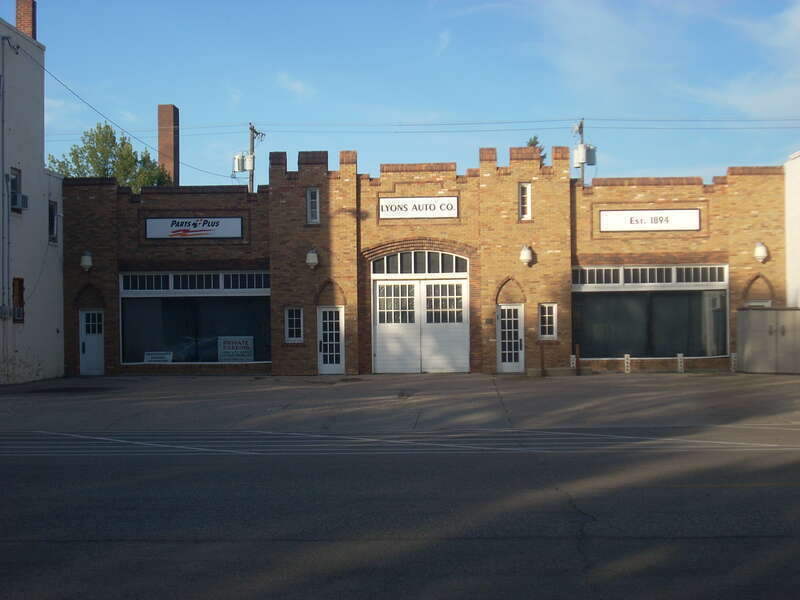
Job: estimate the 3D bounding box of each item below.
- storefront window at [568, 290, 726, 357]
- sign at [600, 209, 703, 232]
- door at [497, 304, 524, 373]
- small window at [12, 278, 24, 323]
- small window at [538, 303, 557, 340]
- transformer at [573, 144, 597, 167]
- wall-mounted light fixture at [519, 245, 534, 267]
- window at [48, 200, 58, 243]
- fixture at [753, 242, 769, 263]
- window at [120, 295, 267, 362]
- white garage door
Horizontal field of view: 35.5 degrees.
[{"bbox_3d":[7.913,0.768,39.462,4.871,2.118,0.120,-1,-1,3],"label":"storefront window"},{"bbox_3d":[7.894,-2.503,39.359,3.156,0.685,0.120,-1,-1,3],"label":"sign"},{"bbox_3d":[3.501,1.221,39.463,0.878,2.157,0.120,-1,-1,3],"label":"door"},{"bbox_3d":[-11.256,0.035,36.652,0.150,1.330,0.891,-1,-1,3],"label":"small window"},{"bbox_3d":[4.670,0.694,39.390,0.580,1.166,0.120,-1,-1,3],"label":"small window"},{"bbox_3d":[9.042,-7.038,61.000,1.149,1.075,0.950,-1,-1,3],"label":"transformer"},{"bbox_3d":[3.954,-1.385,39.118,0.384,0.658,0.420,-1,-1,3],"label":"wall-mounted light fixture"},{"bbox_3d":[-10.970,-2.486,39.522,0.120,1.314,0.913,-1,-1,3],"label":"window"},{"bbox_3d":[11.278,-1.475,38.962,0.446,0.640,0.420,-1,-1,3],"label":"fixture"},{"bbox_3d":[-6.589,0.966,40.242,4.897,2.144,0.120,-1,-1,3],"label":"window"},{"bbox_3d":[0.674,0.831,40.001,3.091,3.005,0.150,-1,-1,3],"label":"white garage door"}]

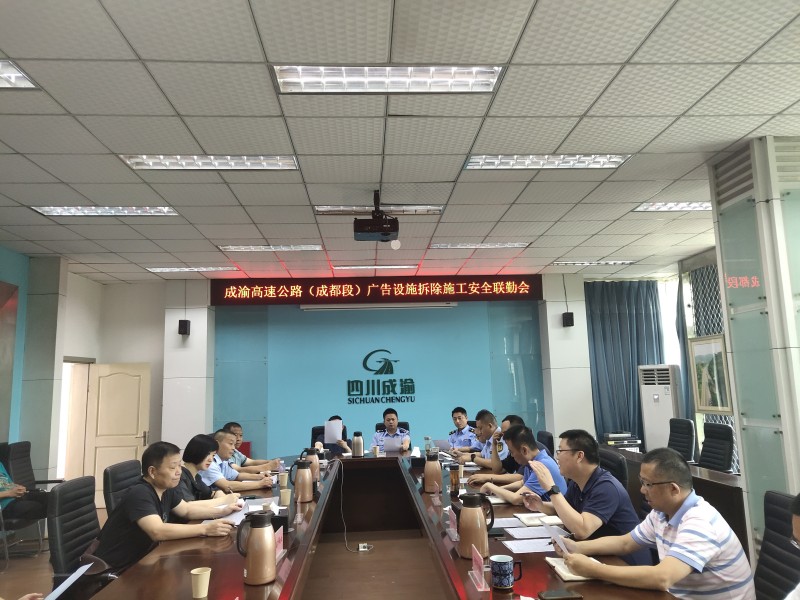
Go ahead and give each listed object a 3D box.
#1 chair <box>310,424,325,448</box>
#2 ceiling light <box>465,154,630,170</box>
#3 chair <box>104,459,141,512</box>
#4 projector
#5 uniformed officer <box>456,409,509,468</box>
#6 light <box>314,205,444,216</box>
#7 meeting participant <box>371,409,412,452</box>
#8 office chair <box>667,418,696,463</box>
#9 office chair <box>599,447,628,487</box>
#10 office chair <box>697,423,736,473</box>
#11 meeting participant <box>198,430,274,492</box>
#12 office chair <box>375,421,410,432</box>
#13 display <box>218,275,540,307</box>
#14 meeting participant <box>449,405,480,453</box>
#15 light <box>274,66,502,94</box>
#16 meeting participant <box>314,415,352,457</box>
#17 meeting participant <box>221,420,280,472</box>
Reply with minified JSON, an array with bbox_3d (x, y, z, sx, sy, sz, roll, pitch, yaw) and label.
[{"bbox_3d":[-0.855,2.094,7.199,0.580,1.100,0.630,-1,-8,-3],"label":"chair"},{"bbox_3d":[1.073,-1.036,4.375,1.200,0.080,0.300,-1,-8,-3],"label":"ceiling light"},{"bbox_3d":[-1.594,1.677,4.089,0.640,1.060,0.580,-1,-8,-3],"label":"chair"},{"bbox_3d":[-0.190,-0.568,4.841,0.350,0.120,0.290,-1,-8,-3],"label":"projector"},{"bbox_3d":[0.845,1.768,5.970,0.680,1.320,0.520,-1,-8,-3],"label":"uniformed officer"},{"bbox_3d":[-0.183,-0.837,5.480,1.200,0.080,0.300,-1,-8,-3],"label":"light"},{"bbox_3d":[-0.105,1.978,7.258,0.540,1.310,0.700,-1,-8,-3],"label":"meeting participant"},{"bbox_3d":[3.078,1.965,6.968,0.630,1.100,0.580,-1,-8,-3],"label":"office chair"},{"bbox_3d":[1.226,1.589,4.009,0.630,1.110,0.580,-1,-8,-3],"label":"office chair"},{"bbox_3d":[3.045,1.844,6.108,0.630,1.100,0.580,-1,-8,-3],"label":"office chair"},{"bbox_3d":[-1.361,1.683,4.833,0.720,1.280,0.520,-1,-8,-3],"label":"meeting participant"},{"bbox_3d":[-0.065,2.117,7.504,0.580,1.100,0.630,-1,-8,-3],"label":"office chair"},{"bbox_3d":[-0.306,-0.149,8.881,4.860,0.385,0.100,-1,-8,-3],"label":"display"},{"bbox_3d":[0.757,1.919,7.074,0.520,1.290,0.620,-3,-8,14],"label":"meeting participant"},{"bbox_3d":[-0.056,-1.170,3.136,1.200,0.080,0.300,-1,-8,-3],"label":"light"},{"bbox_3d":[-0.776,1.984,7.094,0.520,1.240,0.650,-1,-8,-3],"label":"meeting participant"},{"bbox_3d":[-1.408,1.725,5.245,0.750,1.270,0.500,-1,-8,-6],"label":"meeting participant"}]

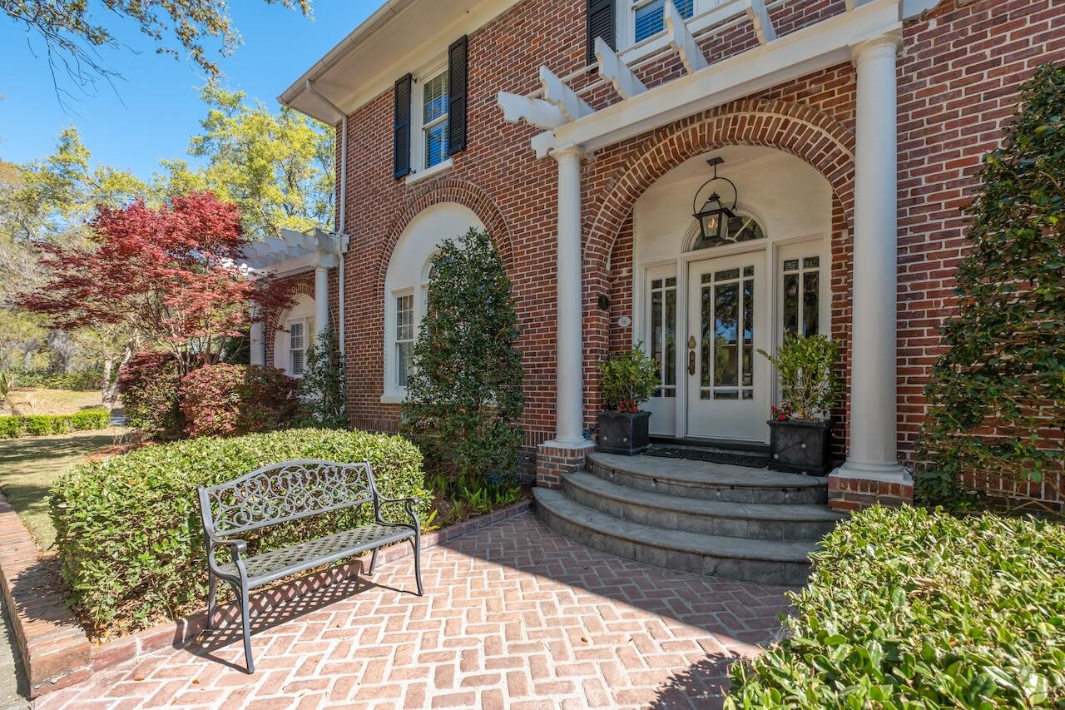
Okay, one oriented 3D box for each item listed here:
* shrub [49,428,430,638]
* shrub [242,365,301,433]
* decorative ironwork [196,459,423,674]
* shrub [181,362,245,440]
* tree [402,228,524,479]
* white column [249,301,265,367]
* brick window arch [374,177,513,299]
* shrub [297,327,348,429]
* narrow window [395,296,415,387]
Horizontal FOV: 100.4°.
[{"bbox_3d":[-2.259,1.133,3.618,1.800,0.770,2.170,-1,-3,38],"label":"shrub"},{"bbox_3d":[-5.165,0.937,8.786,1.100,1.500,1.000,-1,-3,38],"label":"shrub"},{"bbox_3d":[-1.299,1.121,2.719,0.660,0.880,1.060,-1,-3,38],"label":"decorative ironwork"},{"bbox_3d":[-6.835,0.955,9.478,1.150,1.500,1.100,-1,-3,38],"label":"shrub"},{"bbox_3d":[-0.895,-0.013,5.726,1.400,3.220,1.000,-1,-3,38],"label":"tree"},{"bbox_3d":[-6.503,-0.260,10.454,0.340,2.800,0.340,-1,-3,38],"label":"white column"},{"bbox_3d":[-1.518,-1.865,7.061,3.230,1.690,0.200,-1,-3,38],"label":"brick window arch"},{"bbox_3d":[-3.779,0.574,7.967,0.850,2.180,0.750,-1,-3,38],"label":"shrub"},{"bbox_3d":[-2.166,-0.249,7.572,0.580,1.630,0.080,-1,-3,38],"label":"narrow window"}]

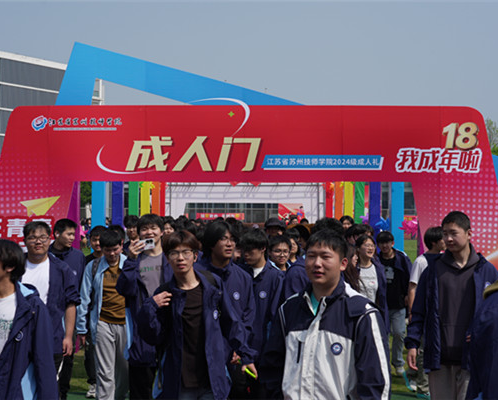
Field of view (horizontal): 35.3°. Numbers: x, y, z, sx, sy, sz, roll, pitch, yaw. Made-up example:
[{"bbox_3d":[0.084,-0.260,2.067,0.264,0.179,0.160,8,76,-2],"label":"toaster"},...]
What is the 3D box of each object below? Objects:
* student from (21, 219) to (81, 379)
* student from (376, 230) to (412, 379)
[{"bbox_3d":[-1.544,1.041,5.779,0.580,1.750,0.380,0,-1,0],"label":"student"},{"bbox_3d":[1.644,1.152,8.827,0.520,1.660,0.400,0,-1,12],"label":"student"}]

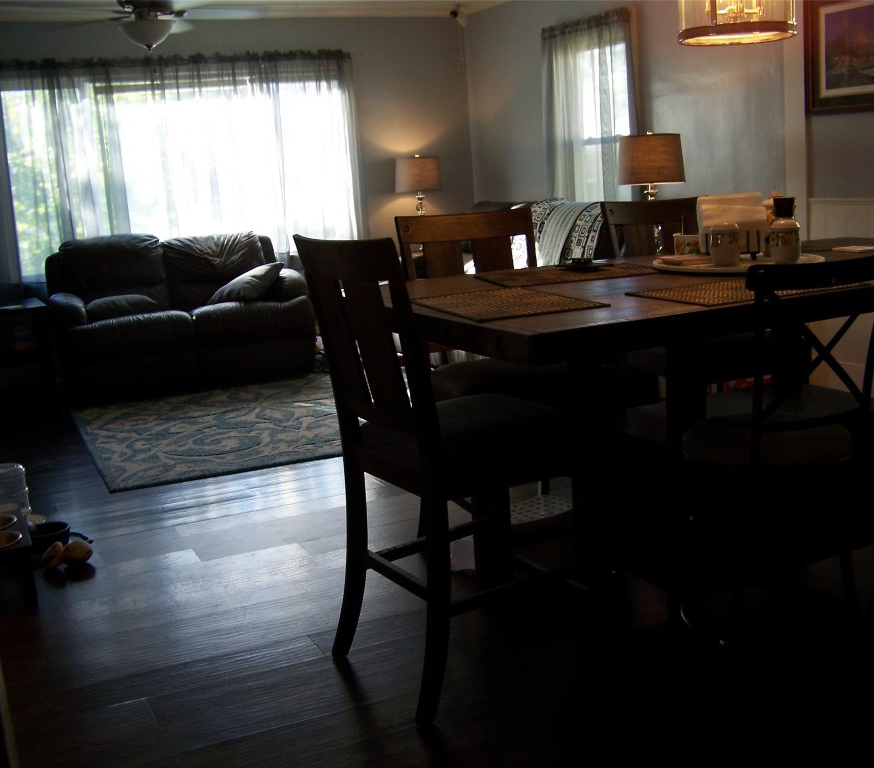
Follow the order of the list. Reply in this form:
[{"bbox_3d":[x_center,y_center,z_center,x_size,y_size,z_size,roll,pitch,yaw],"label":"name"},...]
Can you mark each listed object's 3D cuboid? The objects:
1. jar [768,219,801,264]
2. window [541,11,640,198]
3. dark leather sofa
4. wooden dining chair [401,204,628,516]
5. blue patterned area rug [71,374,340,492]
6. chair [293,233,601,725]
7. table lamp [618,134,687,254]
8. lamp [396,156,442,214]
[{"bbox_3d":[0.945,-0.397,2.807,0.088,0.125,0.088,-3,12,1],"label":"jar"},{"bbox_3d":[0.933,-1.582,6.413,0.100,1.340,0.990,-9,13,-23],"label":"window"},{"bbox_3d":[-1.650,-0.480,6.589,1.540,0.930,0.960,-8,13,-22],"label":"dark leather sofa"},{"bbox_3d":[0.198,0.011,3.269,0.485,1.090,0.560,-7,12,-17],"label":"wooden dining chair"},{"bbox_3d":[-0.601,0.110,5.675,2.550,0.020,1.930,-9,13,-23],"label":"blue patterned area rug"},{"bbox_3d":[0.033,0.169,2.544,0.560,1.095,0.485,-10,13,-30],"label":"chair"},{"bbox_3d":[1.039,-0.864,4.992,0.325,0.665,0.325,-3,12,1],"label":"table lamp"},{"bbox_3d":[-0.119,-1.284,7.317,0.325,0.665,0.325,-3,12,1],"label":"lamp"}]

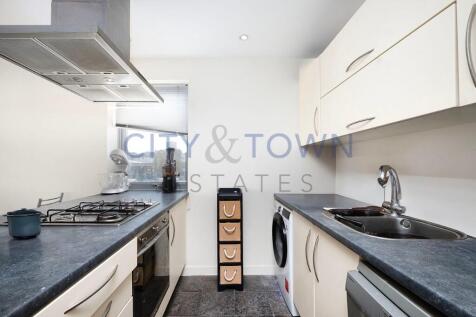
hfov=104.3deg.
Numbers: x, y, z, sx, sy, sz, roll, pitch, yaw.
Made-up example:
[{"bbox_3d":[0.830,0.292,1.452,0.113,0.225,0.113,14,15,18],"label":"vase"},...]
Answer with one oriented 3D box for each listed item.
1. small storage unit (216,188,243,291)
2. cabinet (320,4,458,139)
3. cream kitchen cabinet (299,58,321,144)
[{"bbox_3d":[-0.077,0.819,1.918,0.241,0.936,0.250,0,-2,-3],"label":"small storage unit"},{"bbox_3d":[0.942,-0.357,1.165,0.360,0.386,0.986,0,-2,-3],"label":"cabinet"},{"bbox_3d":[0.907,-0.523,1.907,0.360,0.767,0.486,0,-2,-3],"label":"cream kitchen cabinet"}]

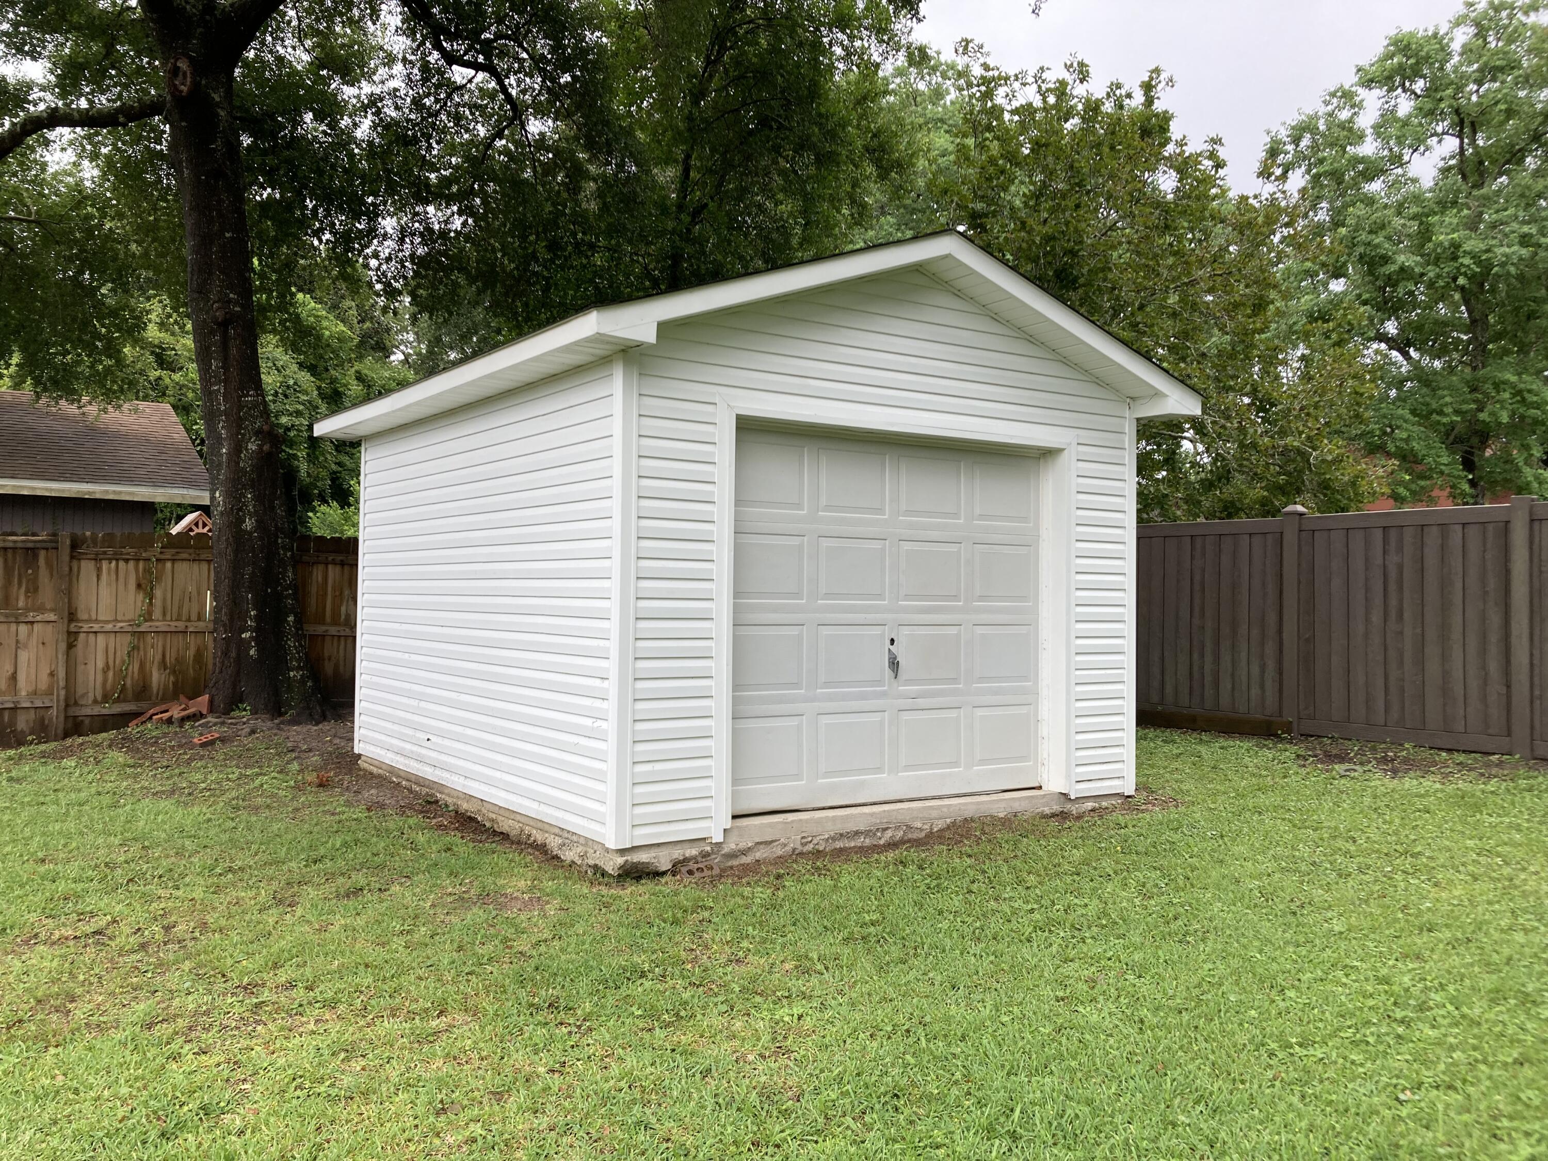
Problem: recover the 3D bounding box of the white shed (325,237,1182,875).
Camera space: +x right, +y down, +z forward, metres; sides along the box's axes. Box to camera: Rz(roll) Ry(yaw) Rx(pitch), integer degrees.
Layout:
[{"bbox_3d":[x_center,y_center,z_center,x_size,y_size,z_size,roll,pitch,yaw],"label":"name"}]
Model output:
[{"bbox_3d":[-0.410,-0.243,8.893,4.343,3.345,4.890,1,-1,-34],"label":"white shed"}]

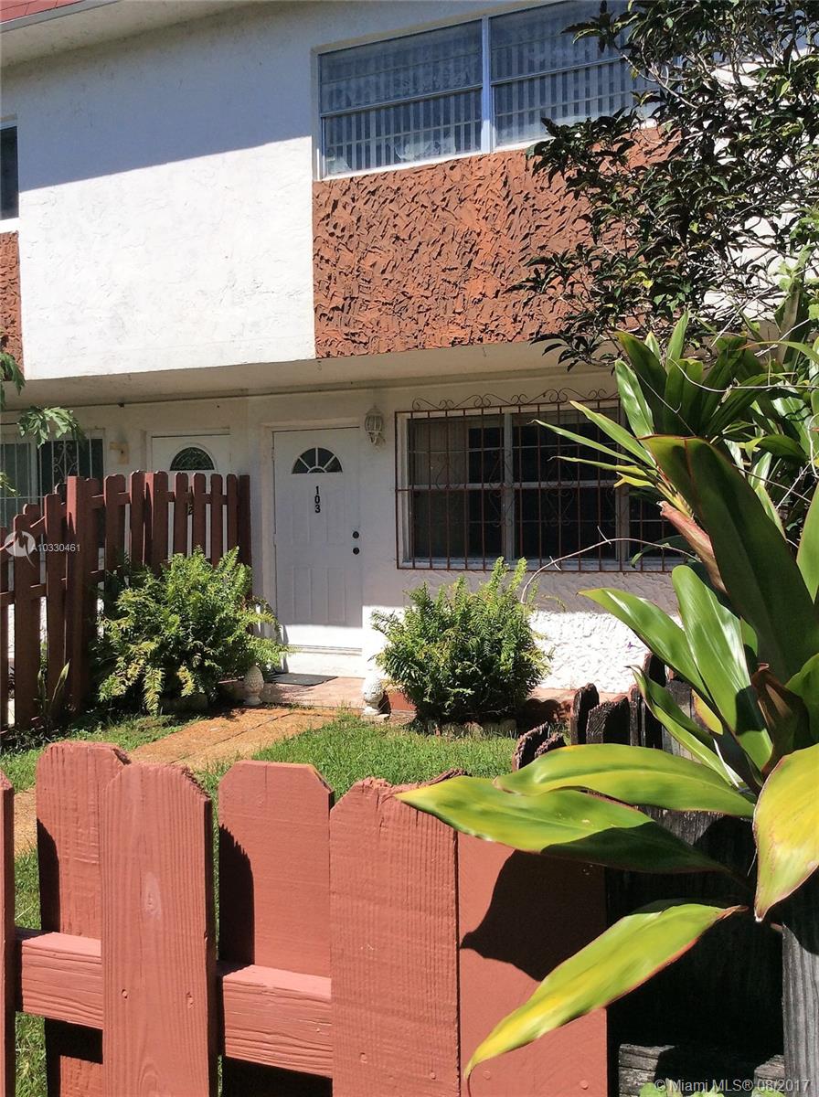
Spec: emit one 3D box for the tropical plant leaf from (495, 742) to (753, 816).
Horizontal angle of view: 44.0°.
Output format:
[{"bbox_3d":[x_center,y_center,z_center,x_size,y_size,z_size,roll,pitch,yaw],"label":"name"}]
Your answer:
[{"bbox_3d":[0.215,0.231,1.010,0.285,0.055,0.090,9,0,-12],"label":"tropical plant leaf"}]

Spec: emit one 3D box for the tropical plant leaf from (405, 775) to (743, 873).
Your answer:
[{"bbox_3d":[0.150,0.270,0.978,0.350,0.055,0.090,15,0,-7],"label":"tropical plant leaf"}]

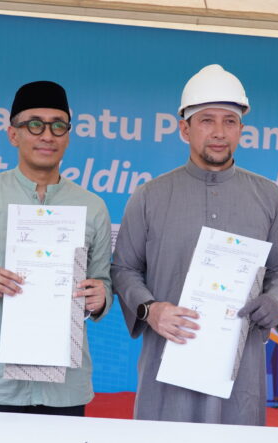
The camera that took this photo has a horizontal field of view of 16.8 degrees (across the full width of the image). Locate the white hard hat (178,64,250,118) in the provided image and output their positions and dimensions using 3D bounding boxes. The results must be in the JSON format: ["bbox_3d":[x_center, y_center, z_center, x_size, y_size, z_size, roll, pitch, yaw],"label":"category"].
[{"bbox_3d":[0.225,-0.389,2.840,0.216,0.160,0.280,2,-5,-9],"label":"white hard hat"}]

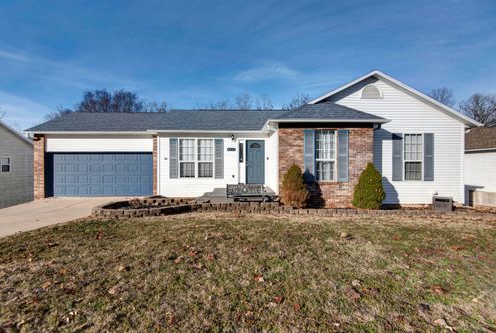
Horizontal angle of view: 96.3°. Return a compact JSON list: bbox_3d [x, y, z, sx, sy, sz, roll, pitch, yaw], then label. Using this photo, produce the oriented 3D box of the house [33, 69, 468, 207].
[{"bbox_3d":[-0.650,-1.050,12.800,19.000,5.200,10.200,0,0,0],"label":"house"}]

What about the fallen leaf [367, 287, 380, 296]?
[{"bbox_3d":[1.456,1.450,2.576,0.143,0.035,0.123,0,0,0],"label":"fallen leaf"}]

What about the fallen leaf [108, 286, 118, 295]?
[{"bbox_3d":[-1.573,1.450,2.597,0.103,0.035,0.088,0,0,0],"label":"fallen leaf"}]

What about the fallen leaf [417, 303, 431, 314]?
[{"bbox_3d":[1.792,1.450,2.268,0.126,0.035,0.118,0,0,0],"label":"fallen leaf"}]

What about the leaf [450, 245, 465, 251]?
[{"bbox_3d":[3.750,1.450,3.976,0.221,0.035,0.169,0,0,0],"label":"leaf"}]

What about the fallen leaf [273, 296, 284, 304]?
[{"bbox_3d":[0.330,1.450,2.403,0.114,0.026,0.086,0,0,0],"label":"fallen leaf"}]

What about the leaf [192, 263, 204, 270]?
[{"bbox_3d":[-0.718,1.450,3.220,0.153,0.035,0.154,0,0,0],"label":"leaf"}]

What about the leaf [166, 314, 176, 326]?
[{"bbox_3d":[-0.720,1.450,2.091,0.083,0.036,0.095,0,0,0],"label":"leaf"}]

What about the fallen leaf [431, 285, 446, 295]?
[{"bbox_3d":[2.246,1.450,2.618,0.166,0.035,0.128,0,0,0],"label":"fallen leaf"}]

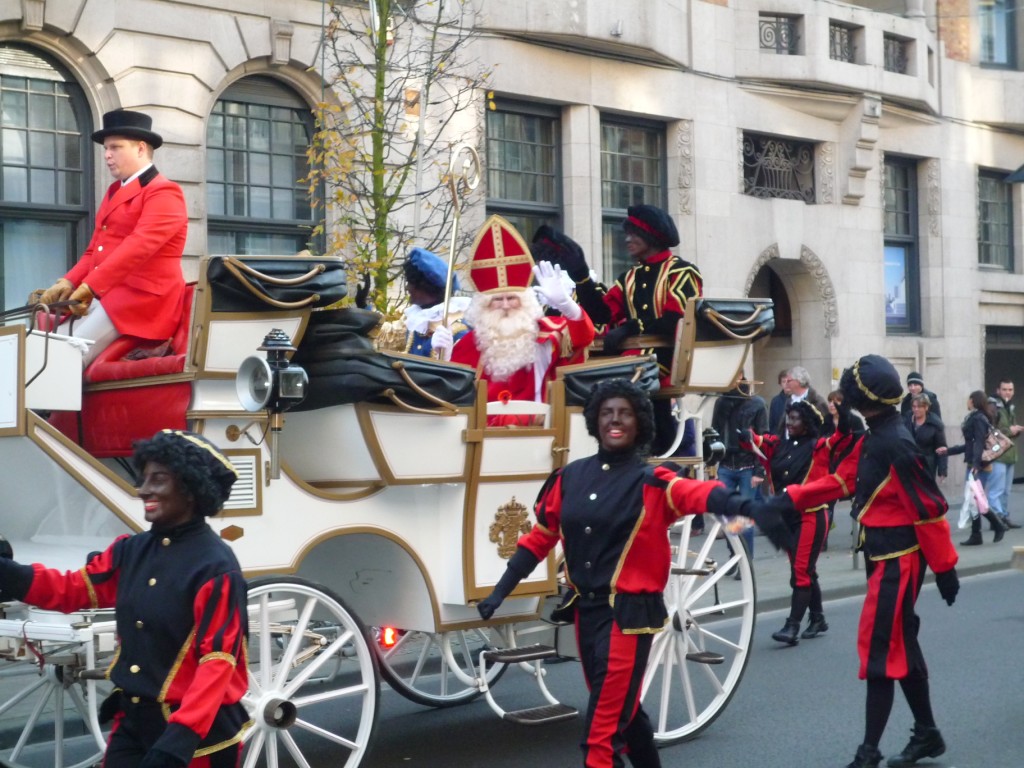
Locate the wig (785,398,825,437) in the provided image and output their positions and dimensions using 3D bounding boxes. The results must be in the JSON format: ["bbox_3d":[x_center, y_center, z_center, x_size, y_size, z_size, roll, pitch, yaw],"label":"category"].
[{"bbox_3d":[2.048,0.242,11.600,0.270,0.260,0.260,-1,-1,-37],"label":"wig"}]

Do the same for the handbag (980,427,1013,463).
[{"bbox_3d":[5.118,0.644,17.500,0.370,0.280,0.150,-18,-1,5],"label":"handbag"}]

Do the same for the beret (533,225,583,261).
[{"bbox_3d":[0.253,-0.786,9.200,0.290,0.170,0.280,18,-1,0],"label":"beret"}]

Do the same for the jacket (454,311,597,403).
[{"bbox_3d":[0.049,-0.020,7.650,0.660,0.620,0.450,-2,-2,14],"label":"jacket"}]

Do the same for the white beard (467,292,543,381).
[{"bbox_3d":[-0.034,-0.216,7.550,0.340,0.400,0.240,-1,-2,3],"label":"white beard"}]

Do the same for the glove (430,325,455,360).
[{"bbox_3d":[-0.315,-0.188,7.500,0.100,0.165,0.110,-2,-2,18],"label":"glove"}]

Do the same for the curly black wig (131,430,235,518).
[{"bbox_3d":[-0.930,0.258,4.720,0.290,0.250,0.270,-1,-1,-21],"label":"curly black wig"}]

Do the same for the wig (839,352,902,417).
[{"bbox_3d":[1.640,0.002,7.600,0.280,0.270,0.270,-2,-1,30],"label":"wig"}]

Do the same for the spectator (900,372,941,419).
[{"bbox_3d":[4.421,0.748,17.992,0.540,1.750,0.360,-1,-1,14],"label":"spectator"}]

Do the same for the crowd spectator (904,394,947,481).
[{"bbox_3d":[4.389,0.912,17.800,0.540,1.610,0.360,-2,-2,29],"label":"crowd spectator"}]

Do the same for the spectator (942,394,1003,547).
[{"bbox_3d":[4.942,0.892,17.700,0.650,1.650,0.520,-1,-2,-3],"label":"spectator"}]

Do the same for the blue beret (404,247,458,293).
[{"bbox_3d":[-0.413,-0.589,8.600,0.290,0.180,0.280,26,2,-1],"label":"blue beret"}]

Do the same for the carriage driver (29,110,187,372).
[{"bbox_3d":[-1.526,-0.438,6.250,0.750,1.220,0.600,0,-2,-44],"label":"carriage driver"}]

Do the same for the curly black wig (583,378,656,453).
[{"bbox_3d":[0.369,0.108,5.680,0.255,0.265,0.260,-1,-2,9],"label":"curly black wig"}]

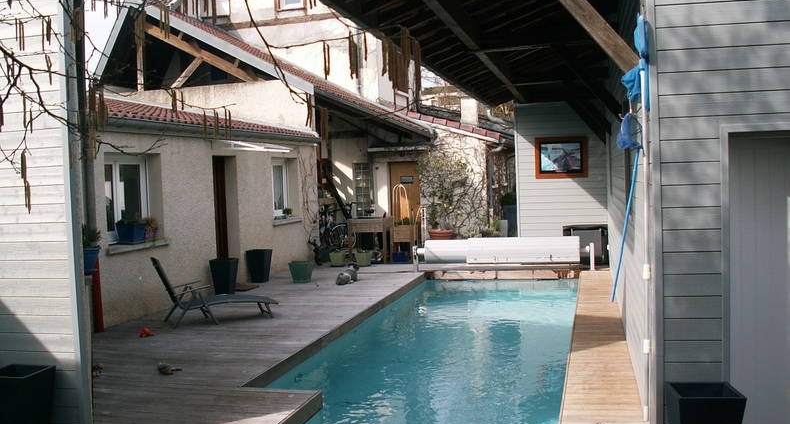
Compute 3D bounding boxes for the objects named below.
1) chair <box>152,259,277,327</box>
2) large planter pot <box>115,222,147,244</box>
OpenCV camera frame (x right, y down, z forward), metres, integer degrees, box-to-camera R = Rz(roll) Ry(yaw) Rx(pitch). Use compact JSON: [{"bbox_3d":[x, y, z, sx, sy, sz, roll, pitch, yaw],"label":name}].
[{"bbox_3d":[-2.371,0.975,10.443,1.581,0.881,0.600,-3,3,-25],"label":"chair"},{"bbox_3d":[-3.578,0.291,10.821,0.280,0.260,0.280,-1,3,14],"label":"large planter pot"}]

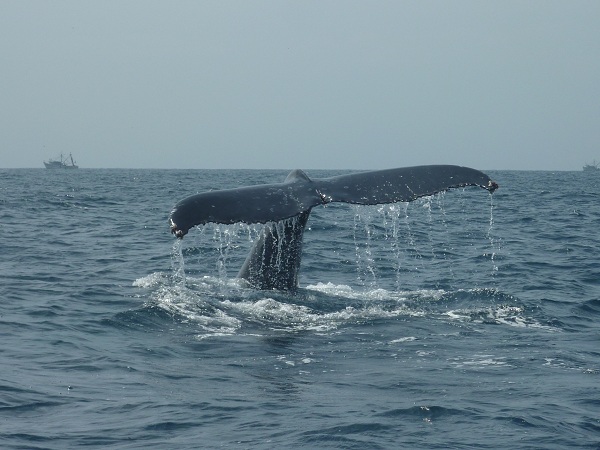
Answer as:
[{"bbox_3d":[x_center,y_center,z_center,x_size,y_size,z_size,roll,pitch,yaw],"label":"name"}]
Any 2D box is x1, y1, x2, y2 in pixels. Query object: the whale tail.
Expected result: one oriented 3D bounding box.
[{"bbox_3d":[0.435,0.032,25.000,4.400,1.650,1.500,0,2,-14],"label":"whale tail"}]

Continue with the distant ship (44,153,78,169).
[{"bbox_3d":[-161.149,-43.581,1300.000,23.500,10.800,6.500,0,2,-3],"label":"distant ship"}]

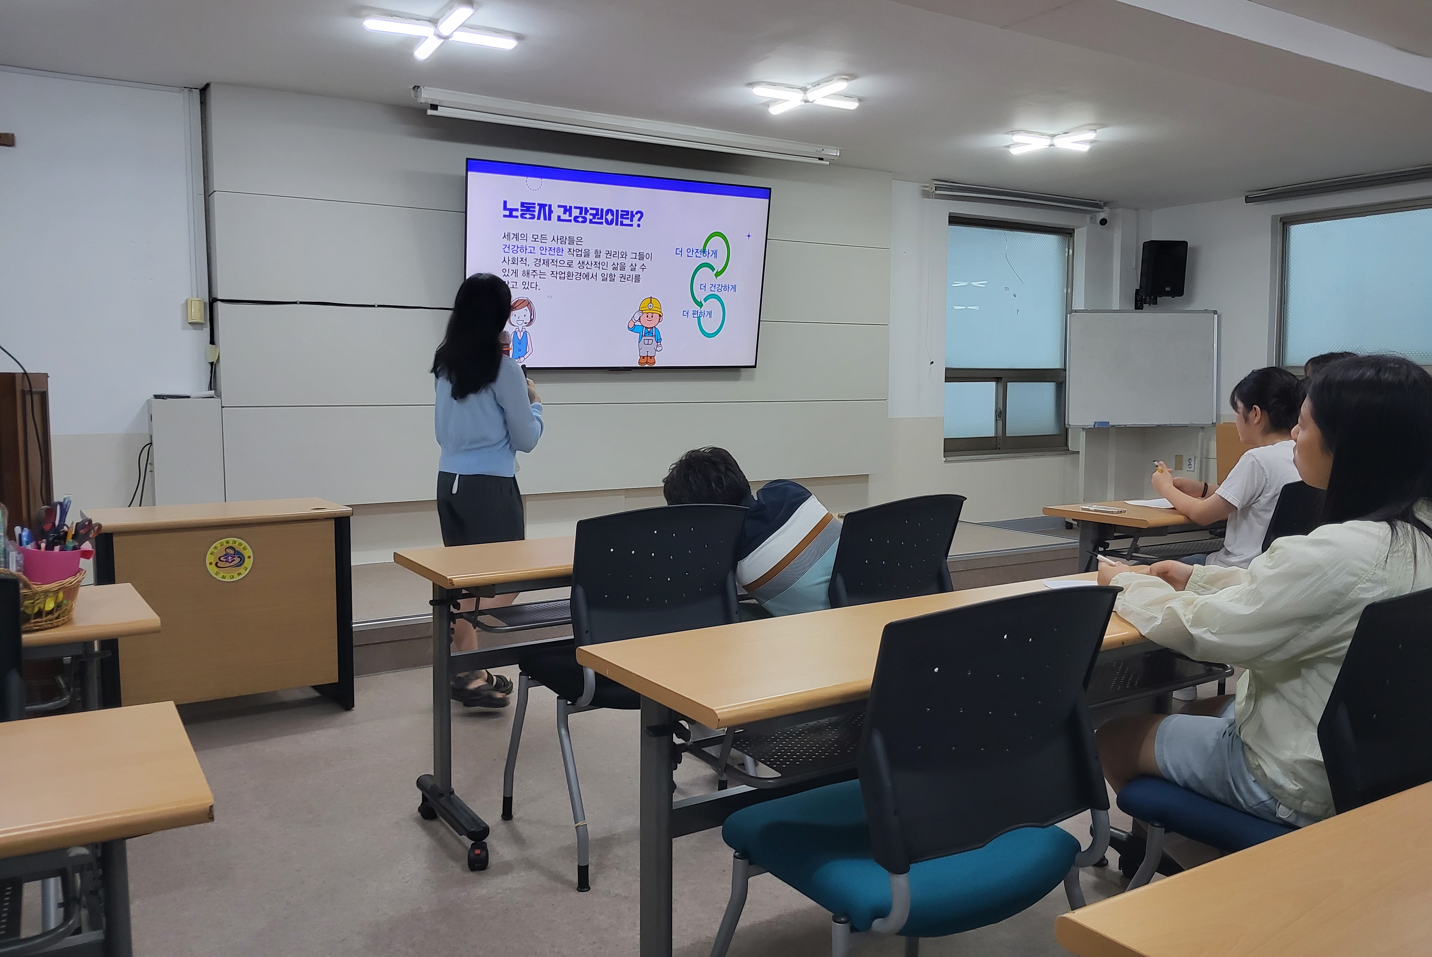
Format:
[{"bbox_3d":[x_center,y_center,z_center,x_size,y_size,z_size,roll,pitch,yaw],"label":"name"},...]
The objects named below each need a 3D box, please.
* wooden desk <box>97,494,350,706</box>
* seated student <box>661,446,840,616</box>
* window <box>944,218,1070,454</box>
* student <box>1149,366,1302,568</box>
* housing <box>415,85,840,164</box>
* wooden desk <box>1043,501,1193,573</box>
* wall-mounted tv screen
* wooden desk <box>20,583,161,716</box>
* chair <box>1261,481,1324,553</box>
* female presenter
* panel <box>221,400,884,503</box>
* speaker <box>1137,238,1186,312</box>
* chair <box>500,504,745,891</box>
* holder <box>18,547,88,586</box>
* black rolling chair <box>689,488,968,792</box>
[{"bbox_3d":[-1.774,0.485,3.867,0.822,0.746,0.450,-3,6,-34],"label":"wooden desk"},{"bbox_3d":[0.211,0.421,3.169,0.510,1.000,0.880,-4,7,-39],"label":"seated student"},{"bbox_3d":[2.275,-1.088,8.327,1.430,1.750,0.120,-3,6,-31],"label":"window"},{"bbox_3d":[1.775,0.241,3.774,0.470,1.255,0.660,-3,6,-35],"label":"student"},{"bbox_3d":[-0.367,-1.827,5.710,2.480,0.115,0.090,-3,6,-32],"label":"housing"},{"bbox_3d":[1.963,0.452,4.209,1.500,0.725,0.450,-3,6,-32],"label":"wooden desk"},{"bbox_3d":[-0.516,-1.171,6.137,1.885,1.080,0.060,-3,14,-31],"label":"wall-mounted tv screen"},{"bbox_3d":[-1.855,0.654,1.928,1.500,0.725,0.450,-3,6,-32],"label":"wooden desk"},{"bbox_3d":[1.818,0.422,3.638,0.500,0.885,0.540,-3,6,-32],"label":"chair"},{"bbox_3d":[-0.850,0.046,3.944,0.430,1.579,0.350,4,6,38],"label":"female presenter"},{"bbox_3d":[-0.617,-0.189,6.279,4.140,0.500,0.080,-3,6,-32],"label":"panel"},{"bbox_3d":[3.474,-1.606,8.370,0.280,0.450,0.270,0,11,-5],"label":"speaker"},{"bbox_3d":[-0.238,0.496,2.802,0.500,0.885,0.540,-3,6,-32],"label":"chair"},{"bbox_3d":[-1.359,0.200,2.196,0.127,0.125,0.127,-3,6,-31],"label":"holder"},{"bbox_3d":[0.323,0.497,2.997,0.530,0.880,0.560,-4,7,-41],"label":"black rolling chair"}]

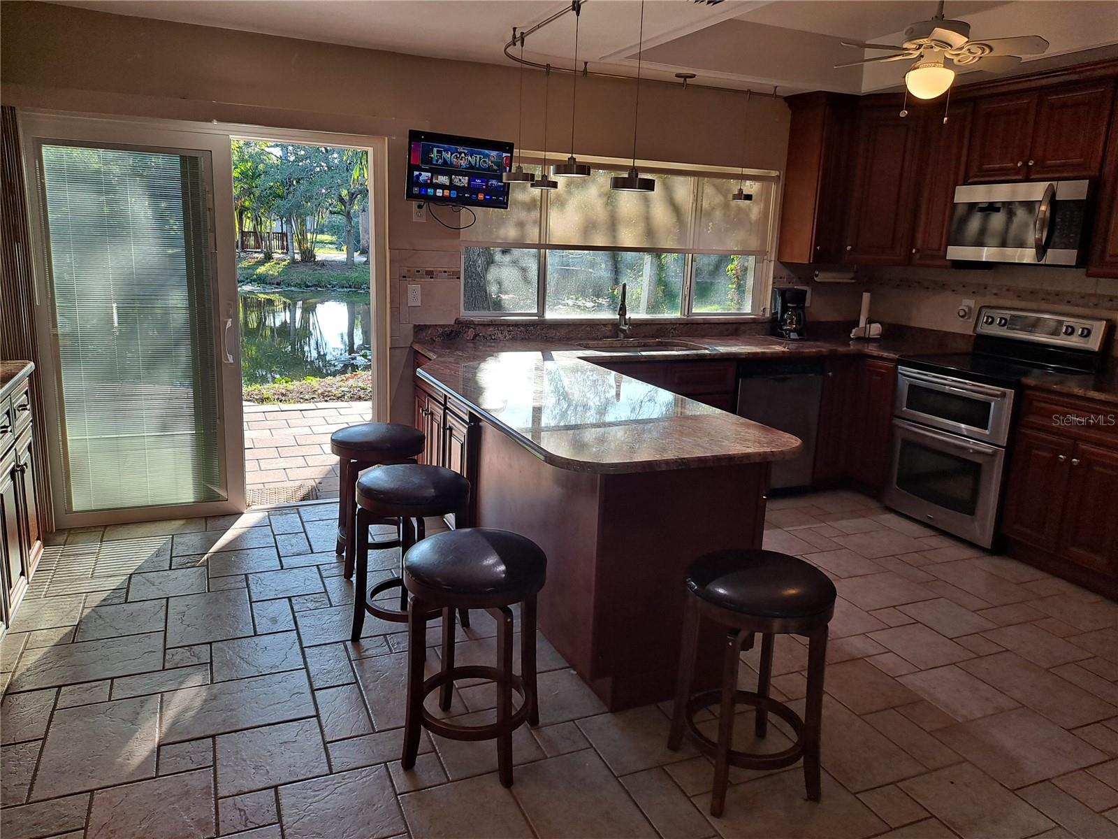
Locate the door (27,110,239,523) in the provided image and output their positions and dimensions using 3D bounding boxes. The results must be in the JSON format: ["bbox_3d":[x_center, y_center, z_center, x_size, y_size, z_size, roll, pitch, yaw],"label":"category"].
[{"bbox_3d":[-2.081,-0.437,4.046,0.870,1.970,0.080,-3,13,-21],"label":"door"}]

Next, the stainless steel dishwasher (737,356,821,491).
[{"bbox_3d":[1.206,-0.002,5.133,0.605,0.840,0.600,-3,13,-22],"label":"stainless steel dishwasher"}]

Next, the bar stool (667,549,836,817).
[{"bbox_3d":[0.538,0.720,2.281,0.400,0.630,0.400,2,12,0],"label":"bar stool"}]

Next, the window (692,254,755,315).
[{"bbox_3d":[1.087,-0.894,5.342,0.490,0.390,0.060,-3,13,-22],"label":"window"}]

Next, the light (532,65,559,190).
[{"bbox_3d":[-0.064,-1.503,4.176,0.145,0.605,0.145,2,12,0],"label":"light"}]

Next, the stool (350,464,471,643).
[{"bbox_3d":[-0.545,0.512,3.046,0.410,0.640,0.410,2,12,0],"label":"stool"}]

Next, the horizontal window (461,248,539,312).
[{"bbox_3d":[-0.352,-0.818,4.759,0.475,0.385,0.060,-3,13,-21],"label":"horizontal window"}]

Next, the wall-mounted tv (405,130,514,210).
[{"bbox_3d":[-0.511,-1.273,4.150,0.560,0.334,0.050,-4,22,-24],"label":"wall-mounted tv"}]

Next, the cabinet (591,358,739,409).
[{"bbox_3d":[0.456,0.047,4.780,0.920,0.880,0.610,-3,13,-21],"label":"cabinet"}]

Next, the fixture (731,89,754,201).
[{"bbox_3d":[1.122,-1.645,4.862,0.145,0.645,0.145,-3,13,-22],"label":"fixture"}]

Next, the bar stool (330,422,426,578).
[{"bbox_3d":[-0.828,0.362,3.717,0.400,0.630,0.400,-3,13,-21],"label":"bar stool"}]

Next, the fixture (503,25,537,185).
[{"bbox_3d":[-0.176,-1.382,3.609,0.147,0.630,0.147,2,12,0],"label":"fixture"}]

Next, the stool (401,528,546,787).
[{"bbox_3d":[-0.243,0.666,2.361,0.410,0.640,0.410,2,12,0],"label":"stool"}]

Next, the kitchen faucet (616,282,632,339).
[{"bbox_3d":[0.409,-0.651,4.903,0.095,0.370,0.215,3,12,4],"label":"kitchen faucet"}]

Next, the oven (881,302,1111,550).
[{"bbox_3d":[2.335,0.018,4.409,0.670,1.190,0.757,-3,13,-22],"label":"oven"}]

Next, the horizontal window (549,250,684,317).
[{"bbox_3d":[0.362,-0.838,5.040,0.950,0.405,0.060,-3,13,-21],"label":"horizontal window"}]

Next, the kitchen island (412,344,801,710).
[{"bbox_3d":[-0.094,0.273,3.566,0.915,0.914,2.670,-3,13,-22],"label":"kitchen island"}]

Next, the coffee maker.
[{"bbox_3d":[1.538,-0.706,5.391,0.170,0.335,0.190,-2,13,-17],"label":"coffee maker"}]

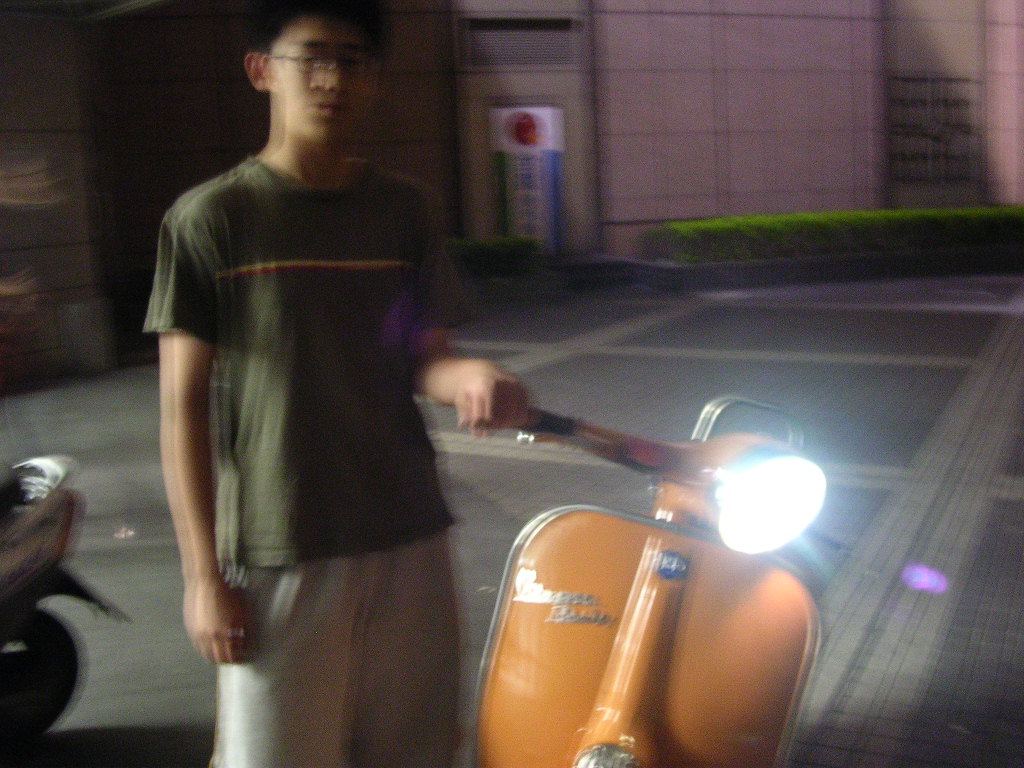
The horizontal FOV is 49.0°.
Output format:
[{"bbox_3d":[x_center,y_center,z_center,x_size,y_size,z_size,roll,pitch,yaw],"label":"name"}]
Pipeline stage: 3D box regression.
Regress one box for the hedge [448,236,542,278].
[{"bbox_3d":[-0.550,-1.450,13.100,1.900,0.520,0.800,-12,14,-43],"label":"hedge"}]

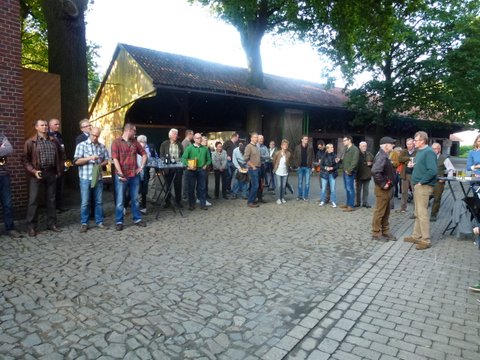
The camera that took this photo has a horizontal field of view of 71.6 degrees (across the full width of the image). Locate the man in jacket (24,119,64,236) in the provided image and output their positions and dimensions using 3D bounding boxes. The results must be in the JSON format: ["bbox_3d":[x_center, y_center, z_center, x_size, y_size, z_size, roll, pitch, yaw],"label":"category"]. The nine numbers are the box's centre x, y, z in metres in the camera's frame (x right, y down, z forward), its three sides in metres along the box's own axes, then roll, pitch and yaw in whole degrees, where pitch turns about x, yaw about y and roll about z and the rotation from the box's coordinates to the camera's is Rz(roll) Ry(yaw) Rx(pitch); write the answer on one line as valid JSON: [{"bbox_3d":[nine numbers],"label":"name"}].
[{"bbox_3d":[-3.060,-0.050,5.200,0.380,1.800,0.570,3,6,40],"label":"man in jacket"}]

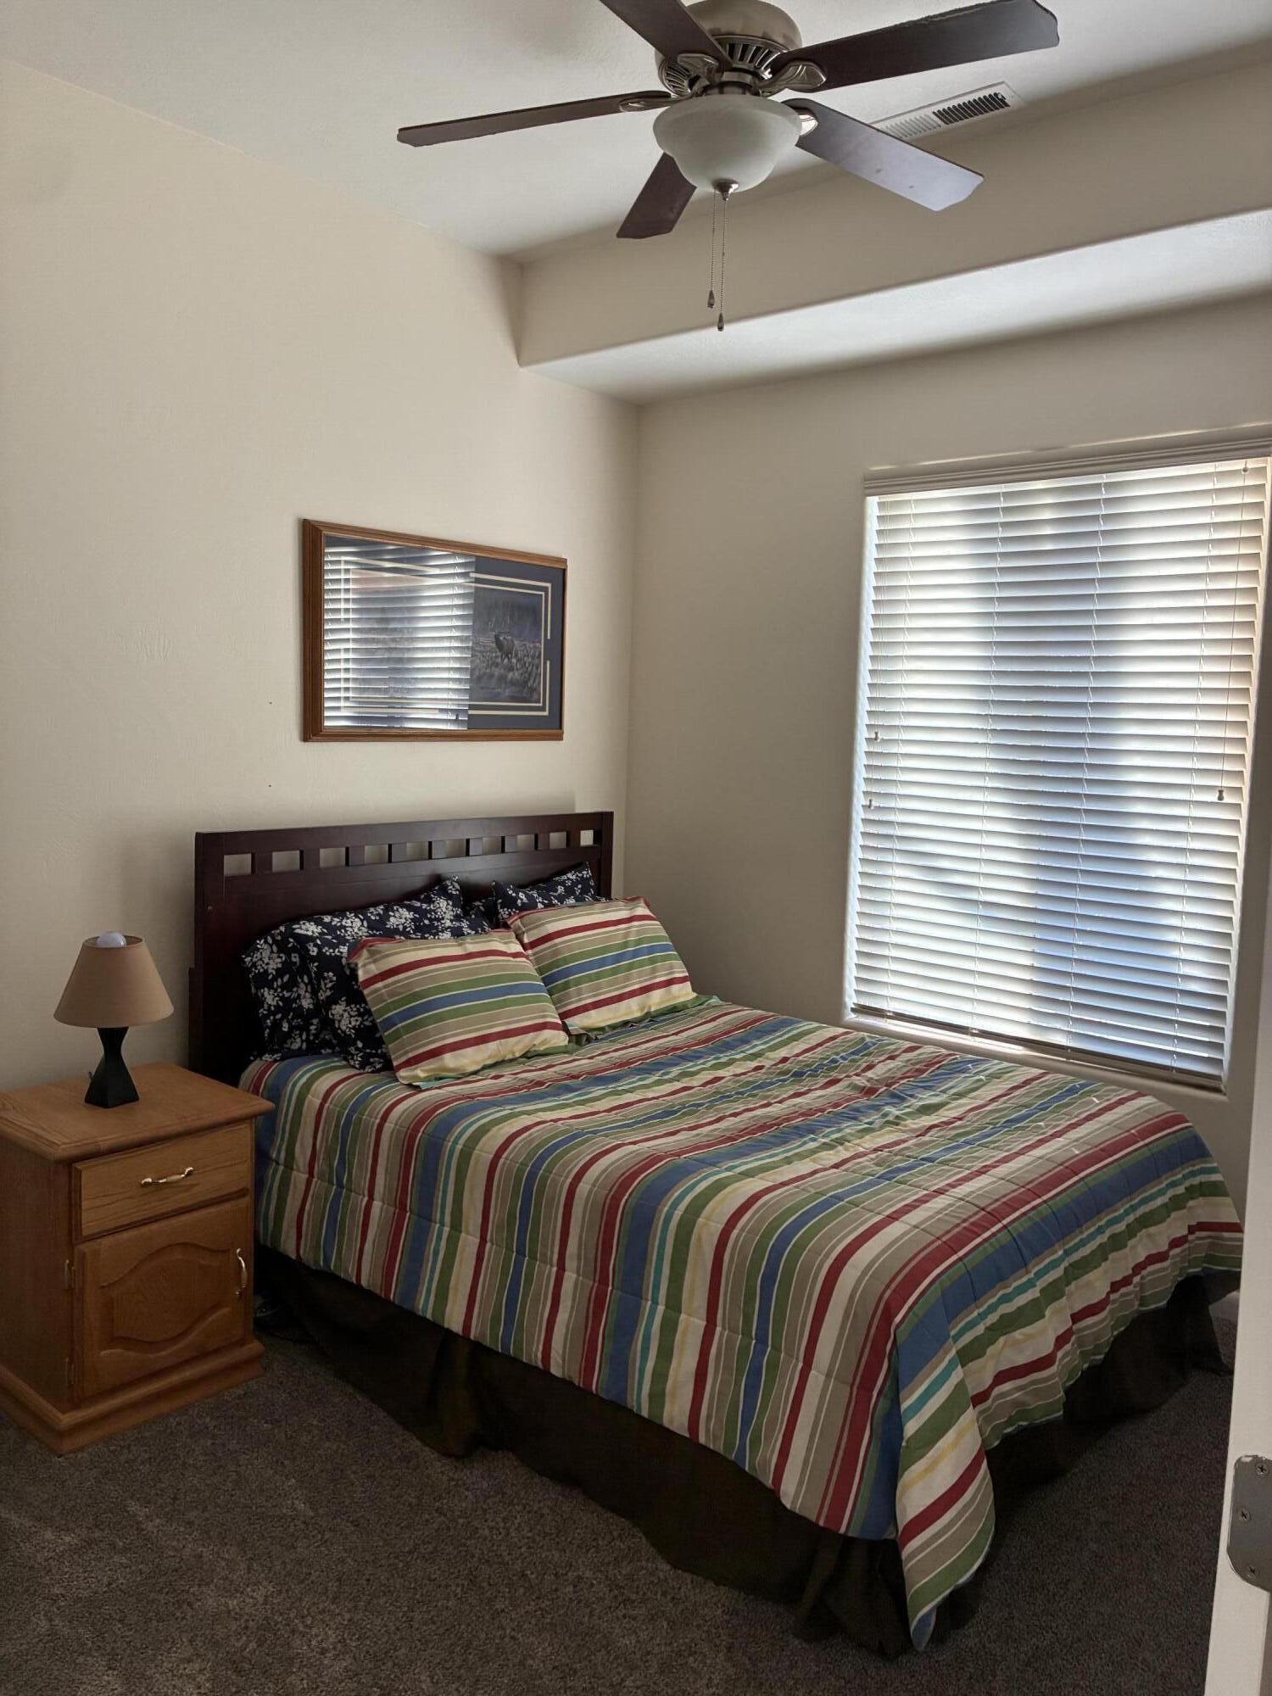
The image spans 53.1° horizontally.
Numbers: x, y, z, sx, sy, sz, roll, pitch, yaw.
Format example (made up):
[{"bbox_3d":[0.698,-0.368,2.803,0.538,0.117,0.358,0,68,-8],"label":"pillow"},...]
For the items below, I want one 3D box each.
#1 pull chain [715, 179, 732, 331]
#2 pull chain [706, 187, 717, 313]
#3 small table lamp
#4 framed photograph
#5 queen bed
[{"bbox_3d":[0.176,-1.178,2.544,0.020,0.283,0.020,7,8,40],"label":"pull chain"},{"bbox_3d":[0.156,-1.196,2.544,0.016,0.241,0.016,7,8,40],"label":"pull chain"},{"bbox_3d":[-1.263,0.407,3.067,0.270,0.413,0.270,7,8,40],"label":"small table lamp"},{"bbox_3d":[-0.594,-0.647,4.010,0.028,0.620,1.067,7,8,40],"label":"framed photograph"},{"bbox_3d":[0.143,0.644,3.336,2.195,1.270,1.650,7,8,40],"label":"queen bed"}]

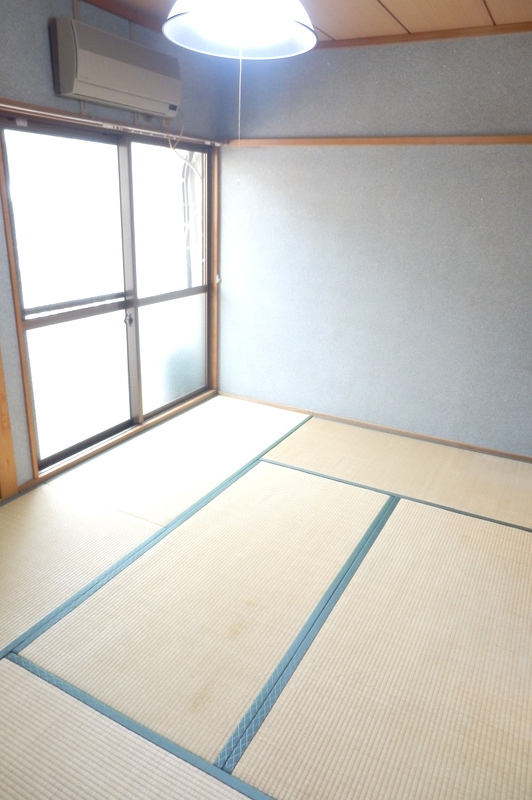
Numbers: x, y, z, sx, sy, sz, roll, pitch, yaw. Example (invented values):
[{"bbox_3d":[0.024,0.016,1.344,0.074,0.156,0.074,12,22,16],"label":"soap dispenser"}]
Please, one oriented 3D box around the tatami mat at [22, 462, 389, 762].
[{"bbox_3d":[-0.090,0.719,2.466,0.859,0.050,1.743,12,22,26],"label":"tatami mat"}]

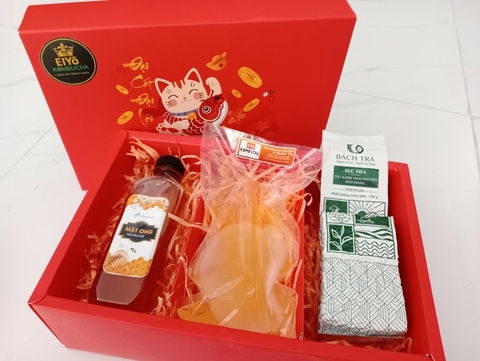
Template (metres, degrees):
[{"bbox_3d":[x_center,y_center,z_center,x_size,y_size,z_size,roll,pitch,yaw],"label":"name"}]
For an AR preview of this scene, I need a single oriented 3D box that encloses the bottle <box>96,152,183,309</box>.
[{"bbox_3d":[-0.090,0.050,0.399,0.050,0.050,0.156,4,64,15],"label":"bottle"}]

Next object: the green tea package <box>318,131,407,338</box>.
[{"bbox_3d":[0.109,0.048,0.373,0.067,0.050,0.193,6,59,4],"label":"green tea package"}]

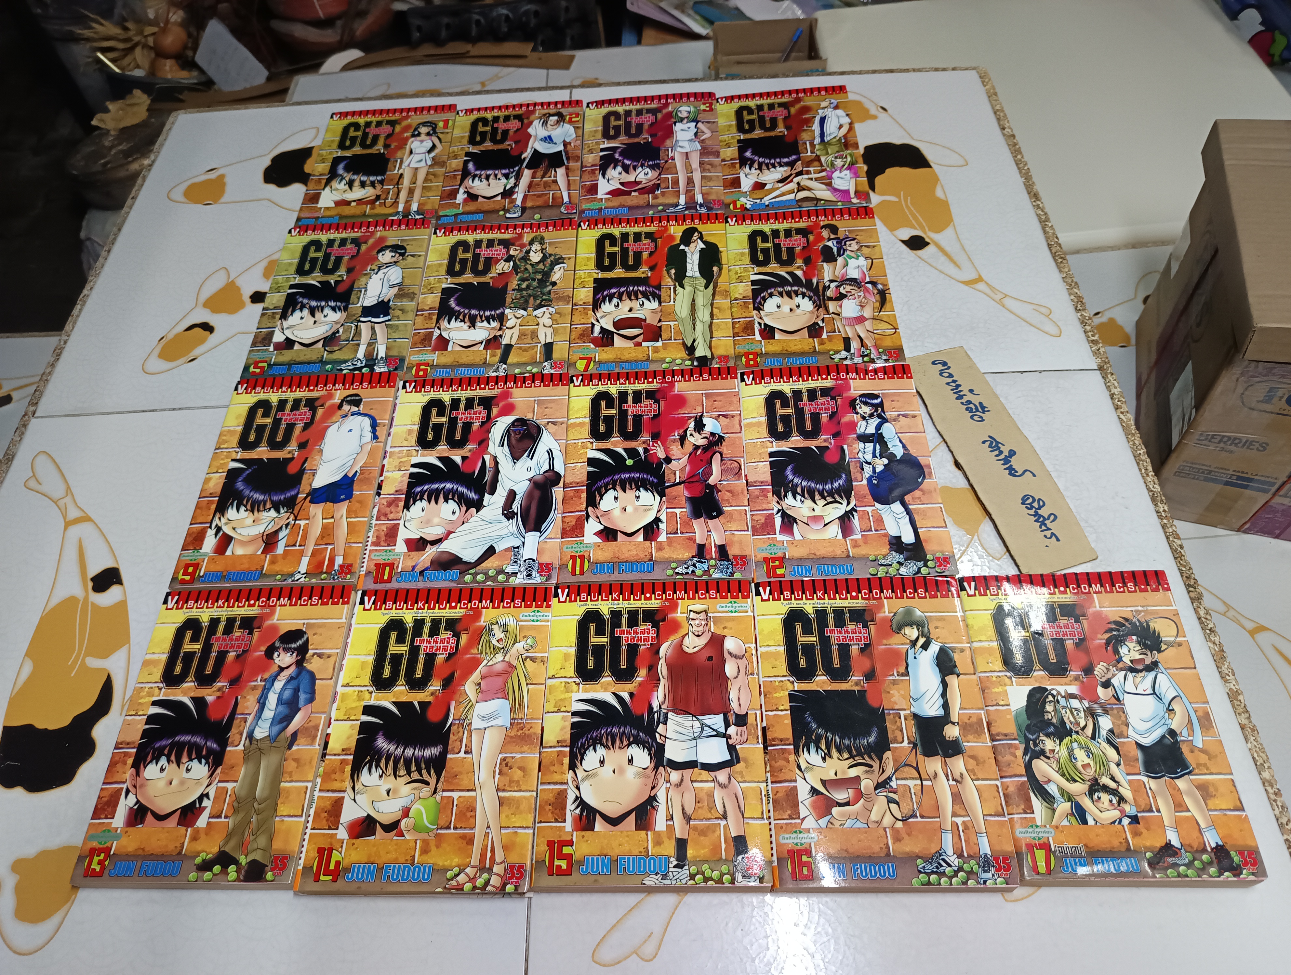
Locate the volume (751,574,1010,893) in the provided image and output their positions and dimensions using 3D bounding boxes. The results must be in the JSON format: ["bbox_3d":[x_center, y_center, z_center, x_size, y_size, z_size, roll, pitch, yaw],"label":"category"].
[{"bbox_3d":[0.132,0.137,0.522,0.124,0.016,0.178,-2,55,3],"label":"volume"}]

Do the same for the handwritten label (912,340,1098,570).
[{"bbox_3d":[0.243,-0.024,0.632,0.055,0.004,0.198,-14,56,-5],"label":"handwritten label"}]

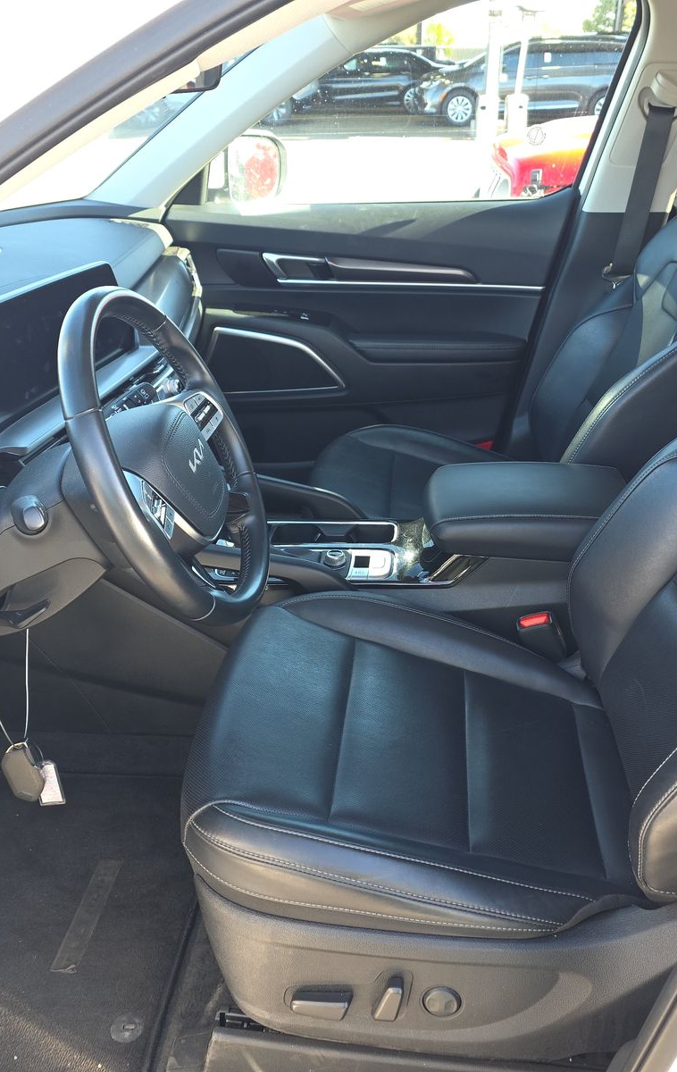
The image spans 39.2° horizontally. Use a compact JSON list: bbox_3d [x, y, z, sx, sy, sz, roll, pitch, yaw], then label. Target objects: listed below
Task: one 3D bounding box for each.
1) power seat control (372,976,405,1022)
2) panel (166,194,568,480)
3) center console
[{"bbox_3d":[0.051,0.471,0.965,0.024,0.052,0.020,15,28,-1],"label":"power seat control"},{"bbox_3d":[0.019,-0.412,2.080,0.930,0.635,0.140,2,27,5],"label":"panel"},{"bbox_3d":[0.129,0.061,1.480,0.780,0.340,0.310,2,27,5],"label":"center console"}]

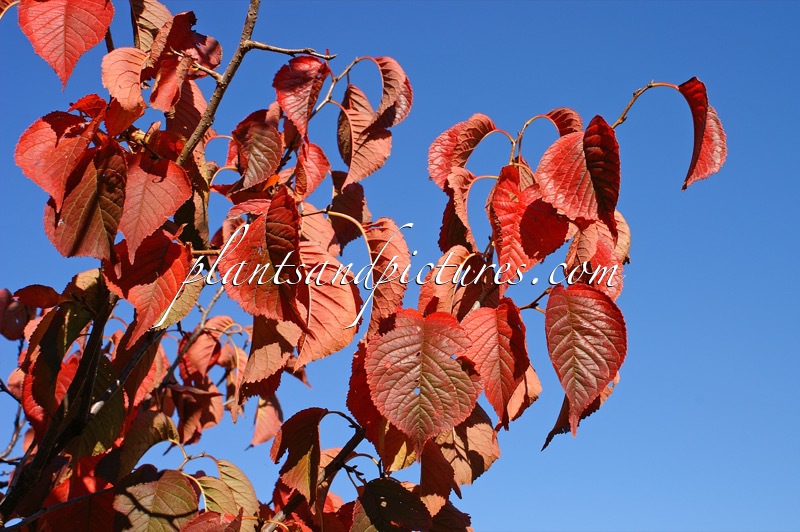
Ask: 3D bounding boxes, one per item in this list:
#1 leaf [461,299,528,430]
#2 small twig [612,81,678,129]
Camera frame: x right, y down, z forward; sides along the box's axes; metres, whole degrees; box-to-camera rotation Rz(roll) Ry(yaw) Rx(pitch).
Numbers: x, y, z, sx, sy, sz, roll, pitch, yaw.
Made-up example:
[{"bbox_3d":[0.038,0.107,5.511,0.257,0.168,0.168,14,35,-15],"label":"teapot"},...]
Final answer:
[{"bbox_3d":[0.082,0.084,1.000,0.064,0.113,0.035,-4,-15,6],"label":"leaf"},{"bbox_3d":[0.208,-0.137,0.980,0.053,0.041,0.012,0,-17,0],"label":"small twig"}]

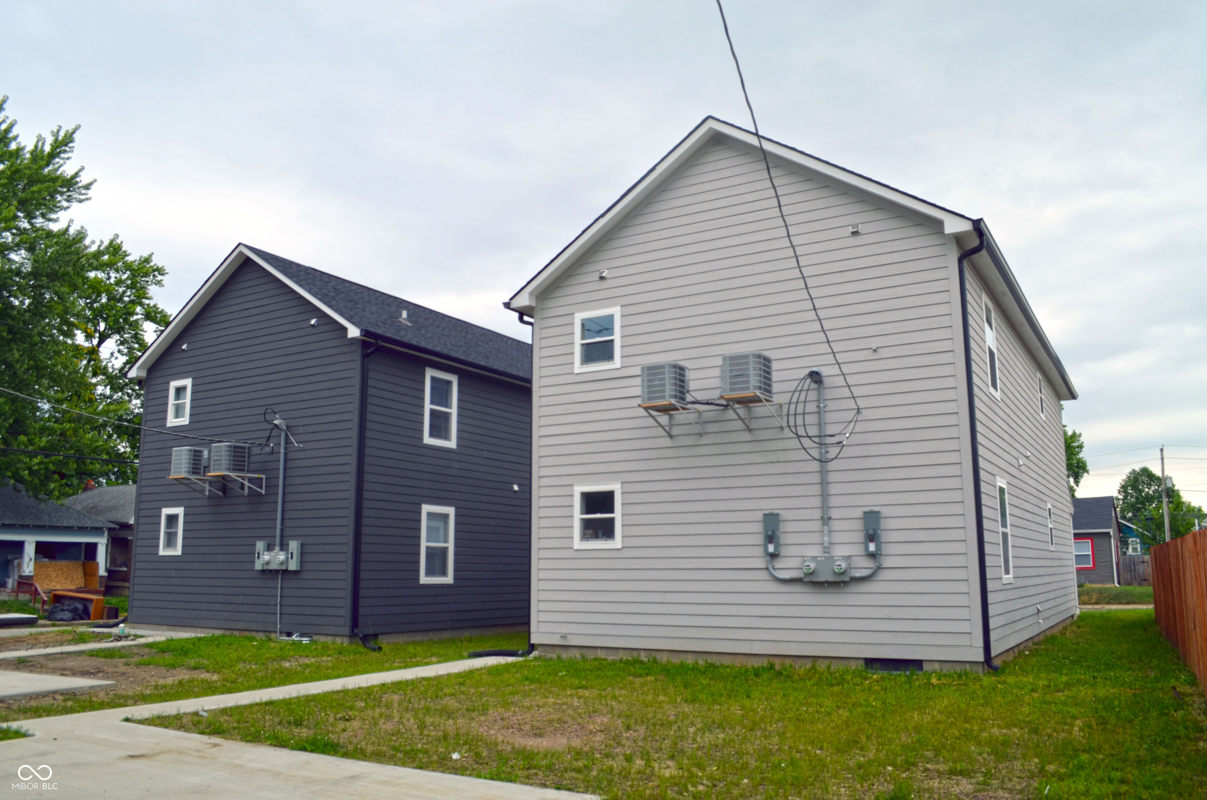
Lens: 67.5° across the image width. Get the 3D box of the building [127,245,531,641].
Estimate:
[{"bbox_3d":[-4.094,1.975,27.103,8.428,8.899,16.429,-6,-12,31],"label":"building"}]

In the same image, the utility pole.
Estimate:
[{"bbox_3d":[41.926,8.287,67.122,0.300,9.850,0.300,-6,-12,31],"label":"utility pole"}]

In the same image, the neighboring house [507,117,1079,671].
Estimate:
[{"bbox_3d":[6.042,0.856,21.437,8.428,8.899,16.429,-6,-12,31],"label":"neighboring house"}]

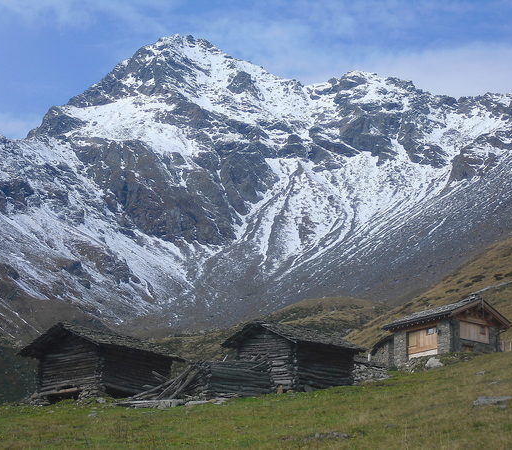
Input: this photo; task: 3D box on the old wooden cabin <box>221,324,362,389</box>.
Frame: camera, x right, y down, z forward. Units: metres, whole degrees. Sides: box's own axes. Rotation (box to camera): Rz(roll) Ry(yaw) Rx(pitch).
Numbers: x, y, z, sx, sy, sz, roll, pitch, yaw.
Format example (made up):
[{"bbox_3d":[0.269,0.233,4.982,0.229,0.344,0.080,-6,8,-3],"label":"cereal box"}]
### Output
[{"bbox_3d":[2.238,8.264,109.315,5.400,4.200,7.000,-9,-15,36],"label":"old wooden cabin"}]

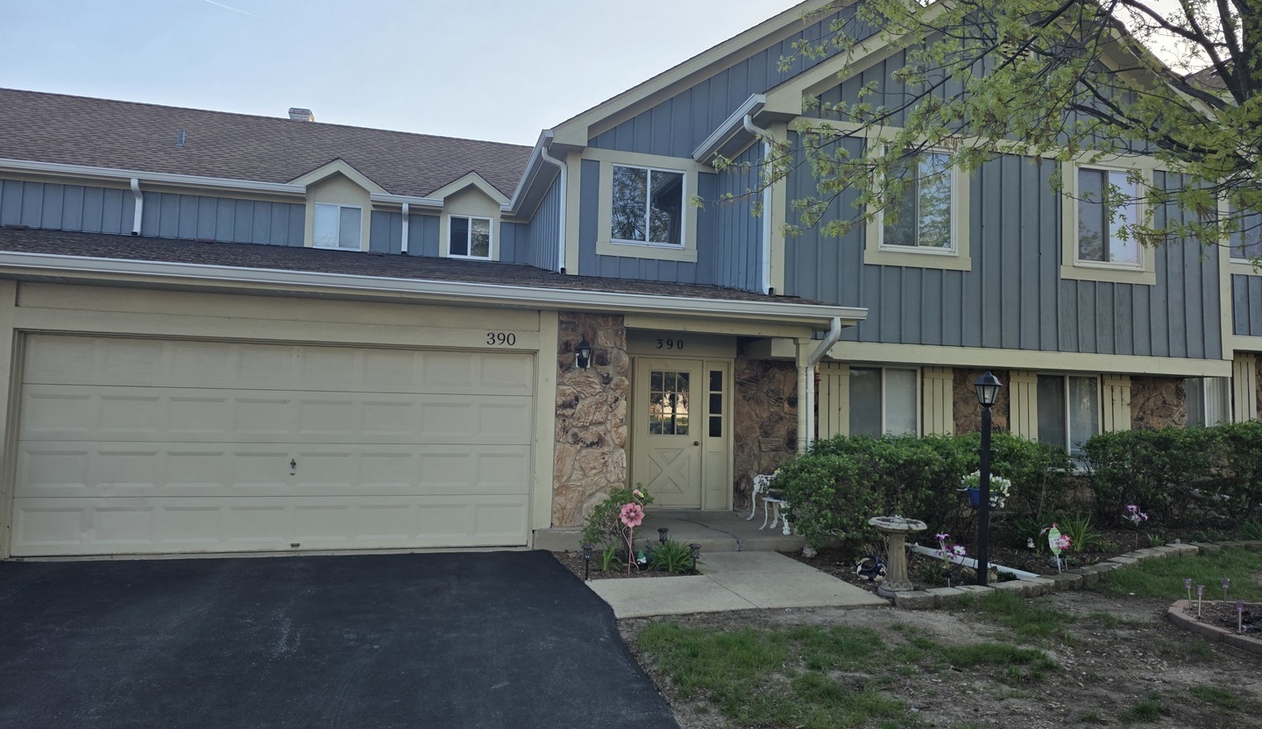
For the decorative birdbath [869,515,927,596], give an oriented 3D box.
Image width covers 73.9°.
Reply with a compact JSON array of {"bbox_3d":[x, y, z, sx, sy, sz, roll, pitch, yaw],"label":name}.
[{"bbox_3d":[2.377,1.682,7.480,0.515,0.660,0.515,2,-3,-15],"label":"decorative birdbath"}]

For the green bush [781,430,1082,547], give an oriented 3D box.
[{"bbox_3d":[3.353,1.450,9.732,3.550,1.150,1.500,2,-4,-14],"label":"green bush"}]

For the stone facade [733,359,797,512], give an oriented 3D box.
[{"bbox_3d":[1.835,0.939,11.447,0.987,2.051,0.200,2,-3,-15],"label":"stone facade"}]

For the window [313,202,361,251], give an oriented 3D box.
[{"bbox_3d":[-5.528,-2.591,15.825,0.870,0.850,0.100,2,-4,-14],"label":"window"}]

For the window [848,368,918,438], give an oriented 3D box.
[{"bbox_3d":[3.582,0.748,11.930,1.120,1.394,0.100,2,-3,-15],"label":"window"}]

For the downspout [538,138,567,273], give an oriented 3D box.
[{"bbox_3d":[-1.125,-2.269,12.042,0.400,1.930,0.160,2,-3,-15],"label":"downspout"}]

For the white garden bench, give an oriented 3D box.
[{"bbox_3d":[1.698,1.547,9.346,0.540,0.540,1.200,2,-4,-14],"label":"white garden bench"}]

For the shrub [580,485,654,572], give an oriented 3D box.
[{"bbox_3d":[-0.130,1.479,7.787,0.660,0.760,0.600,1,-4,0],"label":"shrub"}]

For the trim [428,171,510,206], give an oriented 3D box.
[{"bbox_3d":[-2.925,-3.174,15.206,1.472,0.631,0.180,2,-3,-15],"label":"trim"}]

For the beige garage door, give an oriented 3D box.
[{"bbox_3d":[-3.405,0.826,8.460,4.830,2.100,0.080,2,-4,-14],"label":"beige garage door"}]

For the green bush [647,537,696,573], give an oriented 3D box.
[{"bbox_3d":[0.404,1.870,8.266,0.480,0.300,0.460,1,-3,0],"label":"green bush"}]

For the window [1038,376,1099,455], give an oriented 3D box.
[{"bbox_3d":[6.628,0.859,12.750,1.162,1.400,0.100,2,-3,-15],"label":"window"}]

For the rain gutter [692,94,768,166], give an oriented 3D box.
[{"bbox_3d":[1.329,-3.232,11.640,0.140,0.120,2.450,2,-4,-15],"label":"rain gutter"}]

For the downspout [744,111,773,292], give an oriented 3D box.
[{"bbox_3d":[1.646,-2.053,10.781,0.390,2.357,0.160,2,-3,-15],"label":"downspout"}]

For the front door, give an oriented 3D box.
[{"bbox_3d":[0.510,0.925,11.357,0.920,1.990,0.060,2,-4,-14],"label":"front door"}]

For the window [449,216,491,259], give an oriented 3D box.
[{"bbox_3d":[-2.971,-2.344,15.507,0.788,0.816,0.100,2,-3,-15],"label":"window"}]

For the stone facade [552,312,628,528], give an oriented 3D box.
[{"bbox_3d":[-0.471,0.612,9.176,0.790,2.300,0.200,2,-4,-14],"label":"stone facade"}]

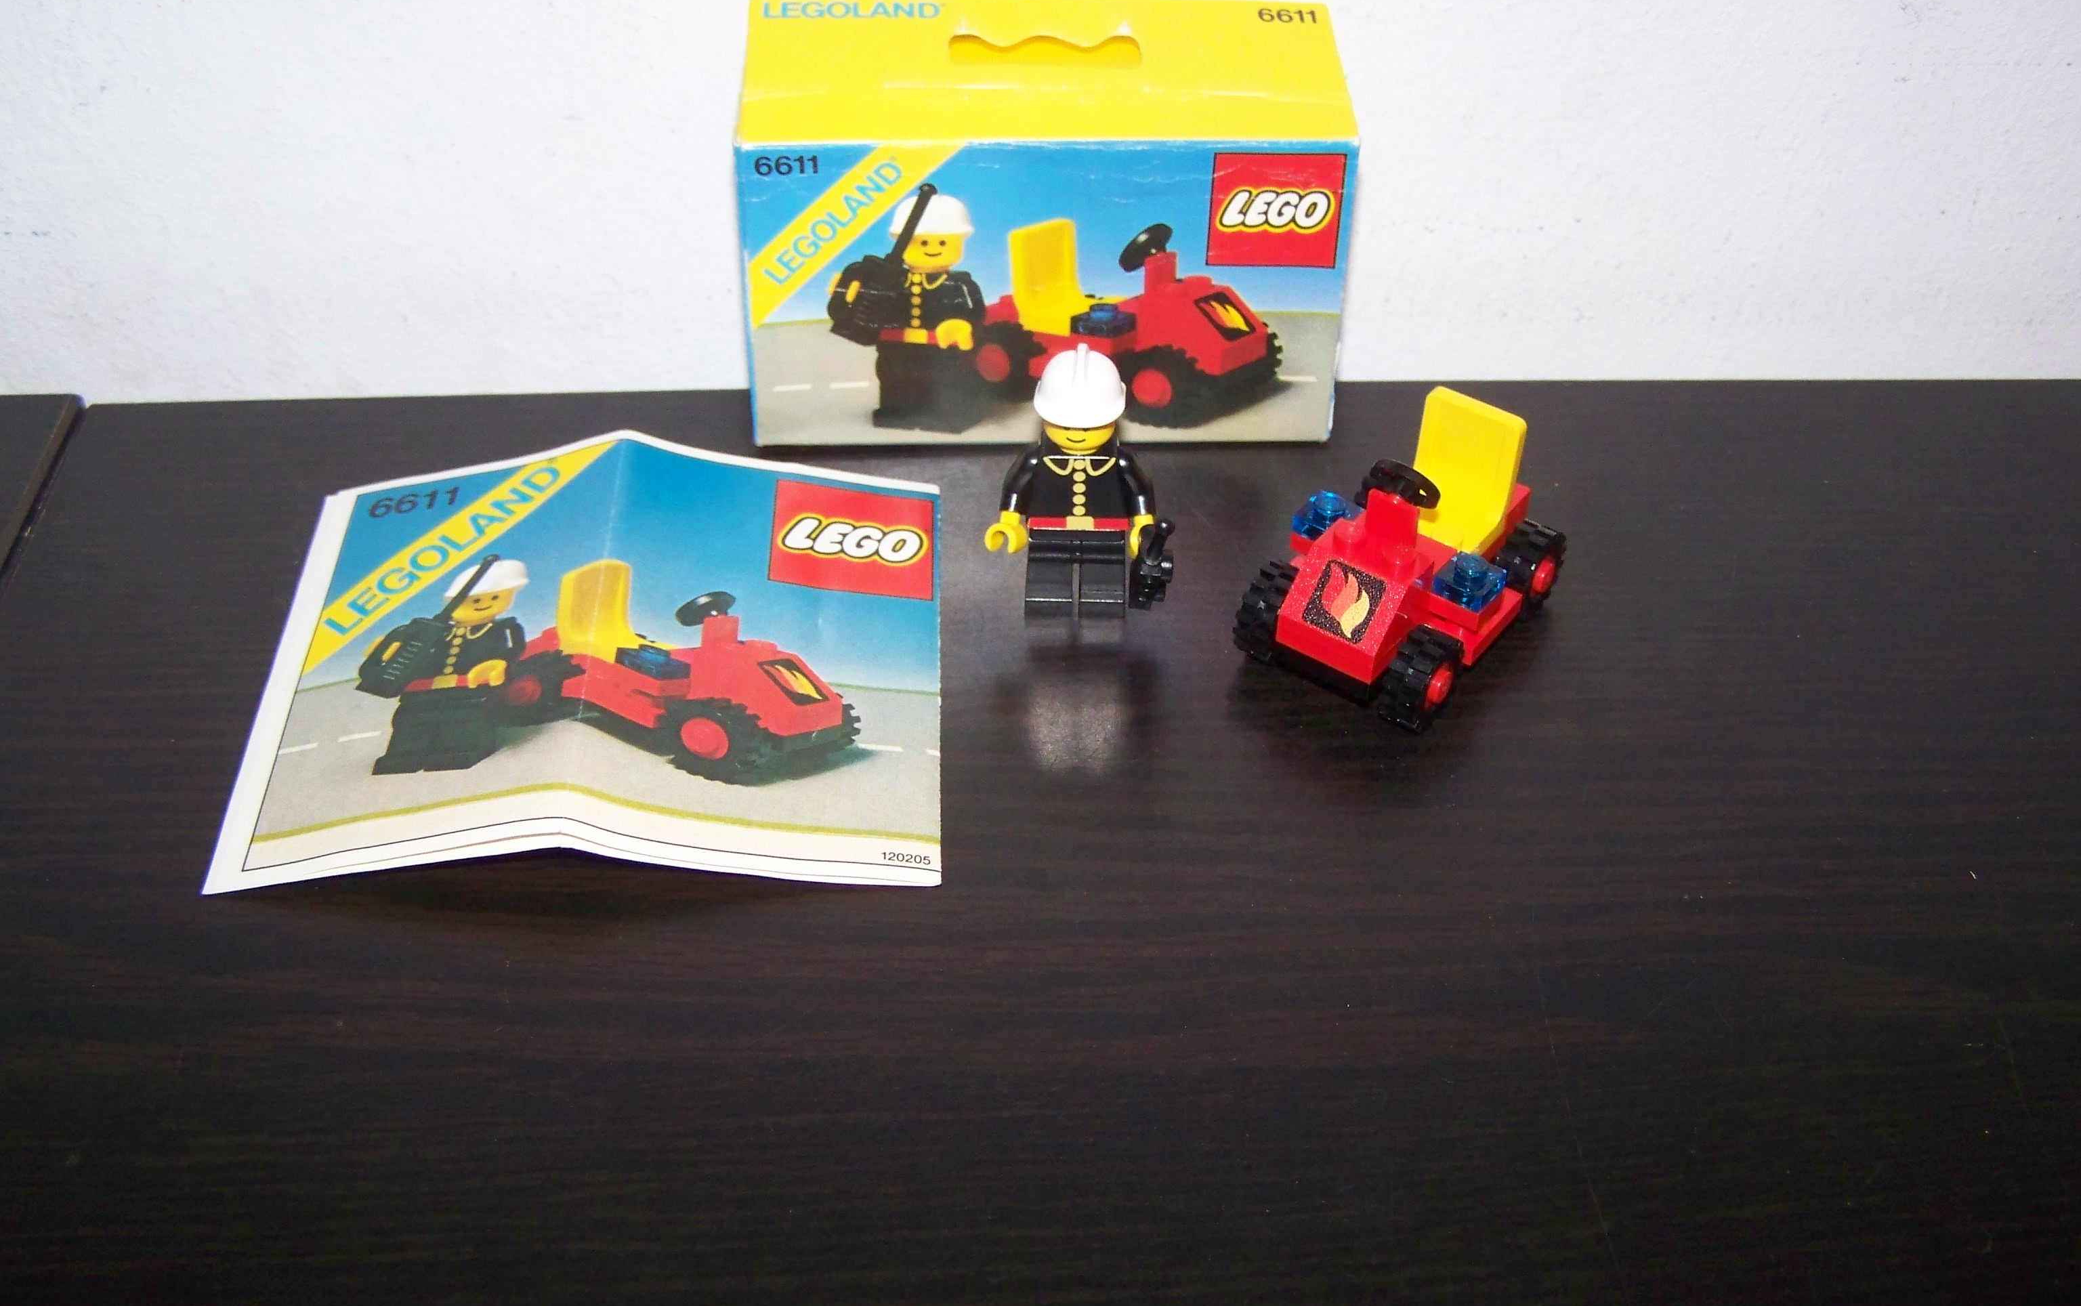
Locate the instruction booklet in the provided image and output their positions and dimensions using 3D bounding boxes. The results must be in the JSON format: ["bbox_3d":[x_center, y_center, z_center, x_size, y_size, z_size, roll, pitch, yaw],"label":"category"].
[{"bbox_3d":[-0.064,-0.002,0.338,0.101,0.013,0.091,-1,41,-3],"label":"instruction booklet"}]

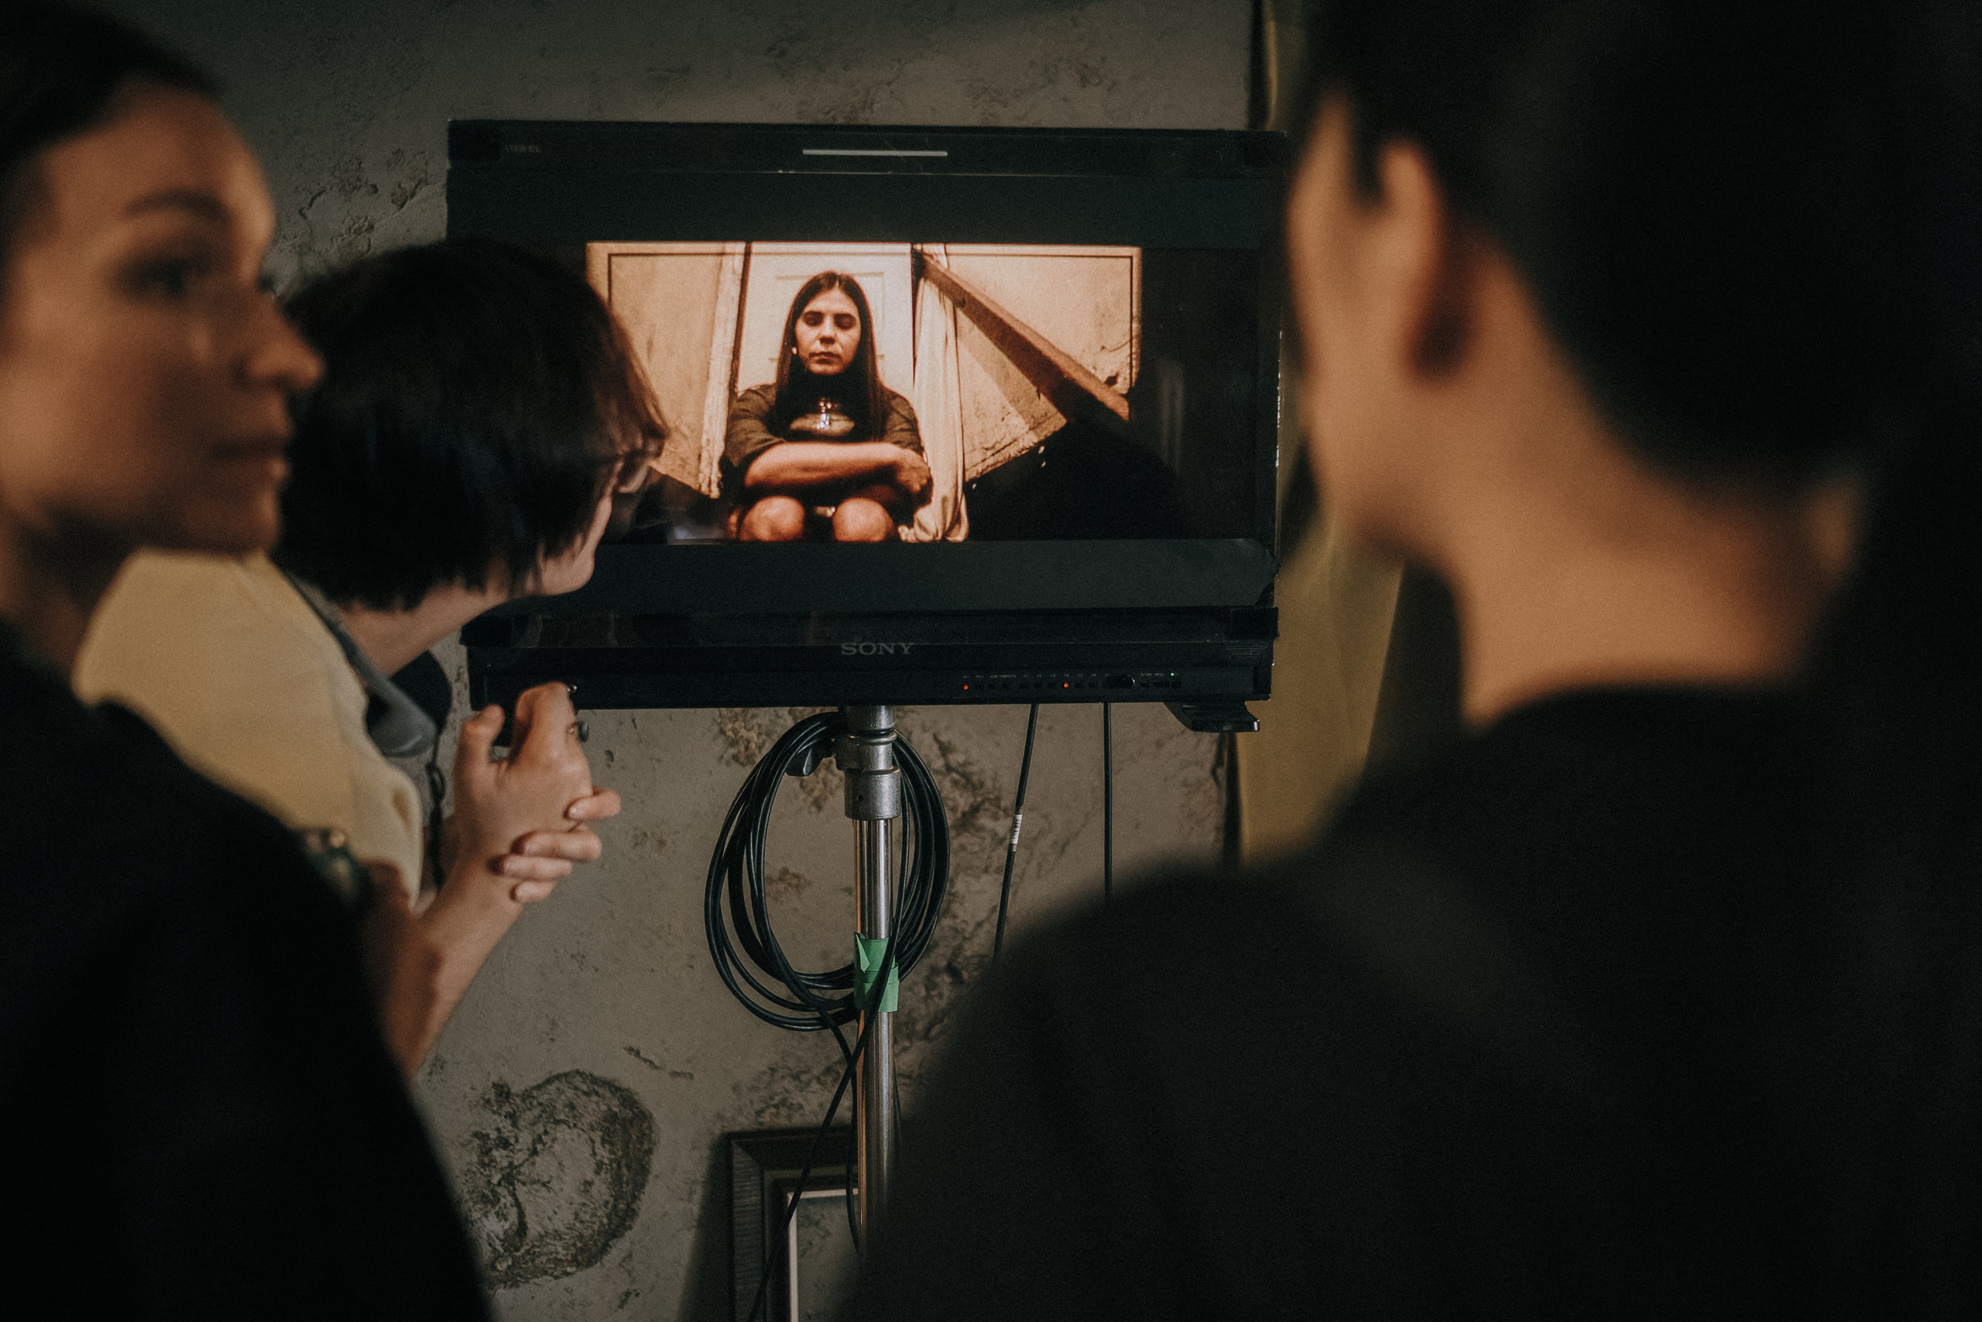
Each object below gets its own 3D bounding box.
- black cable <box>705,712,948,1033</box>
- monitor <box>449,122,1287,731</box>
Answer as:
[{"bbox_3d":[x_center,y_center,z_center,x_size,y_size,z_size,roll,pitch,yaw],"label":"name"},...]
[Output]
[{"bbox_3d":[-0.131,0.168,1.530,0.190,0.255,0.070,-1,7,-5],"label":"black cable"},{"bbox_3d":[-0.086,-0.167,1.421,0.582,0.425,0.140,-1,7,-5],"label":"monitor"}]

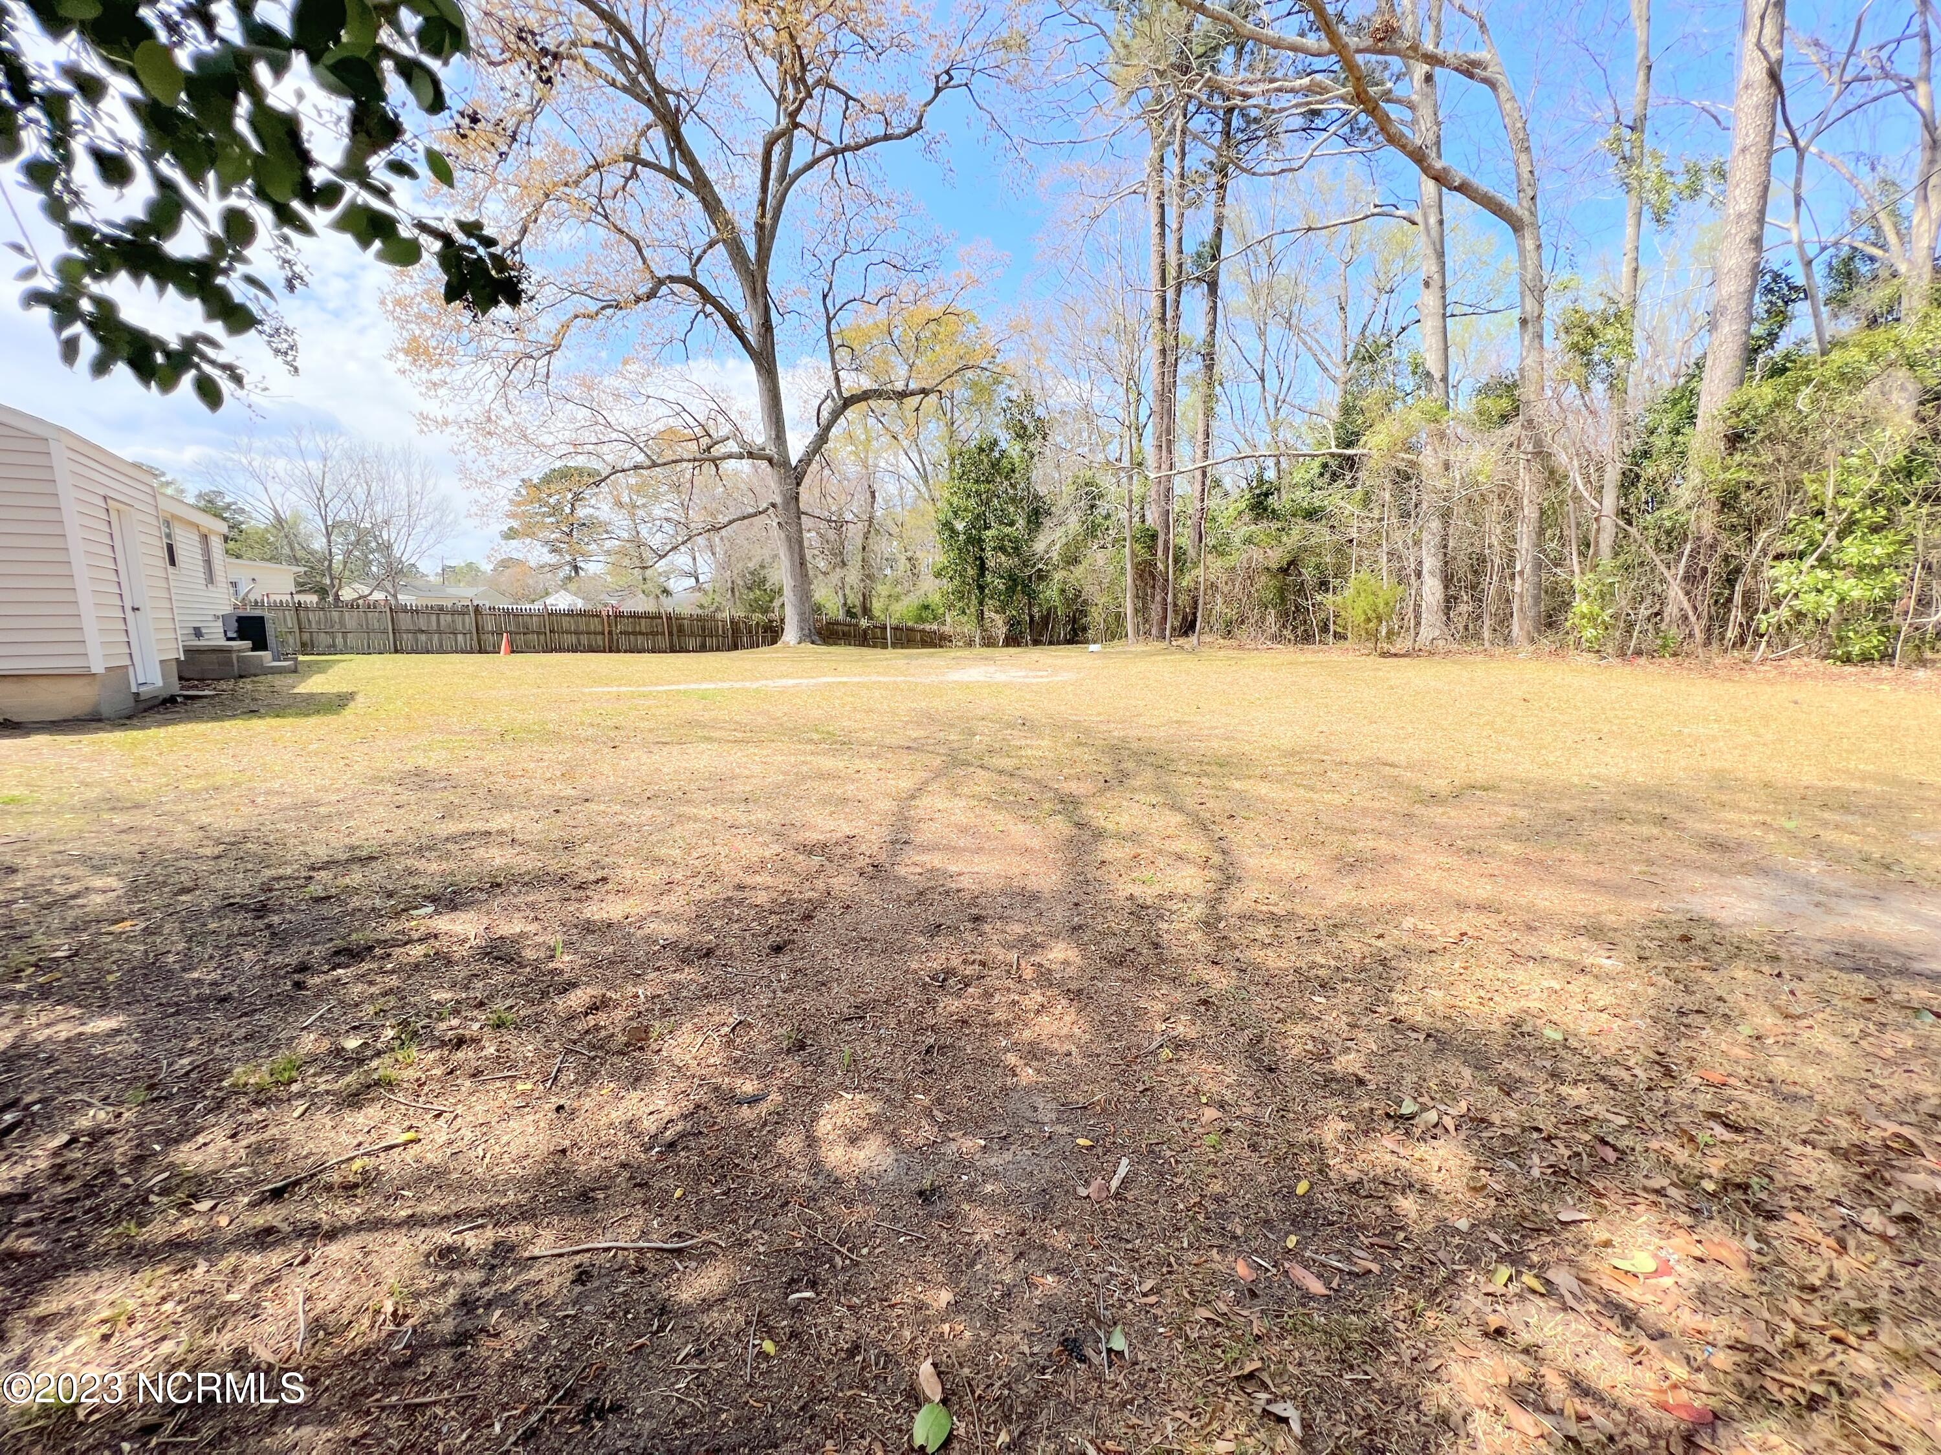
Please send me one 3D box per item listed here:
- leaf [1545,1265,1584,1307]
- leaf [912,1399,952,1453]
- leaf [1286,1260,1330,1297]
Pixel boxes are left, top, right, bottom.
[{"bbox_3d":[1.003,0.942,1.233,0.048,0.020,0.090,3,9,23],"label":"leaf"},{"bbox_3d":[-0.054,0.989,1.029,0.047,0.015,0.061,1,8,15],"label":"leaf"},{"bbox_3d":[0.577,0.947,1.251,0.038,0.018,0.080,-7,10,-36],"label":"leaf"}]

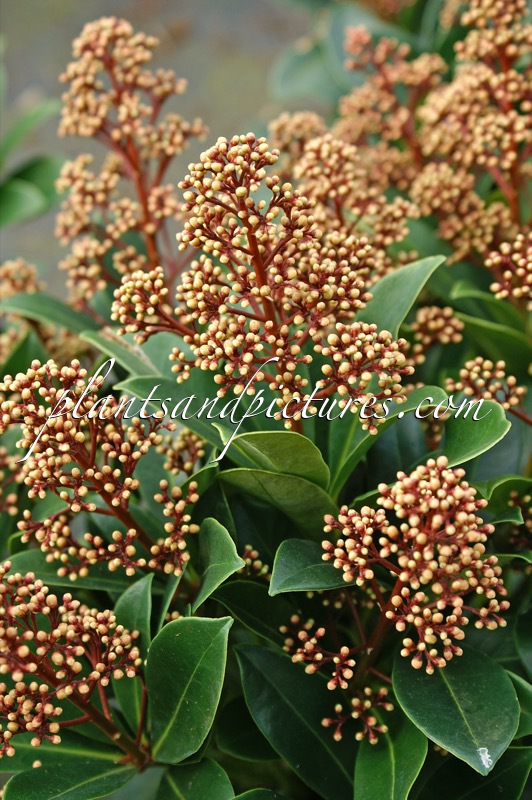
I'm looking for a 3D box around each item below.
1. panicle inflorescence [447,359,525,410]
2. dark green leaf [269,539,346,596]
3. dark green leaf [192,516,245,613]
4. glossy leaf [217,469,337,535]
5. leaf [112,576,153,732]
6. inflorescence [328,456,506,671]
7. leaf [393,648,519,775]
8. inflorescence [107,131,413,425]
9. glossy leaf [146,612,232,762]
[{"bbox_3d":[0.087,-0.006,0.660,0.032,0.024,0.028,0,20,0],"label":"panicle inflorescence"},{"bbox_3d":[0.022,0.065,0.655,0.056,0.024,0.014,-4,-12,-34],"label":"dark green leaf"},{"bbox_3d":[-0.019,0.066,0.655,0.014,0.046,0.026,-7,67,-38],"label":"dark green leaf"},{"bbox_3d":[0.005,0.042,0.680,0.060,0.026,0.015,22,-14,-30],"label":"glossy leaf"},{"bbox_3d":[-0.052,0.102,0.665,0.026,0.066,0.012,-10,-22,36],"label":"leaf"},{"bbox_3d":[0.057,0.063,0.630,0.069,0.074,0.062,8,27,0],"label":"inflorescence"},{"bbox_3d":[0.070,0.113,0.625,0.041,0.012,0.062,-19,53,-7],"label":"leaf"},{"bbox_3d":[-0.002,-0.046,0.630,0.114,0.106,0.095,0,20,0],"label":"inflorescence"},{"bbox_3d":[-0.029,0.111,0.640,0.033,0.064,0.012,28,-22,-4],"label":"glossy leaf"}]

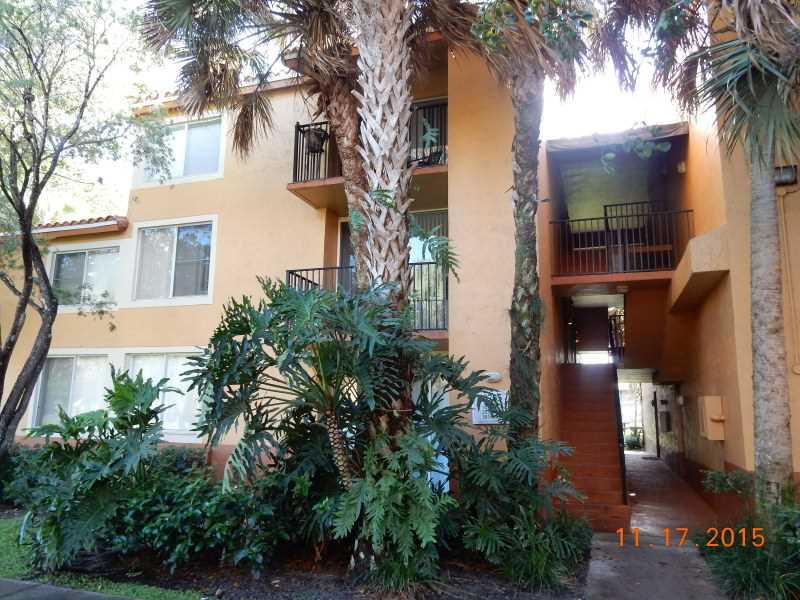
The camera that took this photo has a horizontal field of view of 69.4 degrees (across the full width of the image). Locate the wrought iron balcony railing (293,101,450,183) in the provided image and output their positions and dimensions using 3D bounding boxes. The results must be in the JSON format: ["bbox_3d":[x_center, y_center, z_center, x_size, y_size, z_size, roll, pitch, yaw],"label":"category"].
[{"bbox_3d":[-0.383,-2.564,10.296,2.820,1.080,1.000,-3,-10,19],"label":"wrought iron balcony railing"}]

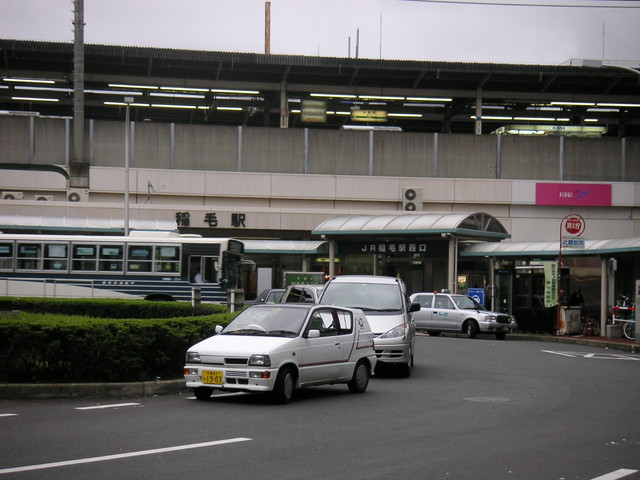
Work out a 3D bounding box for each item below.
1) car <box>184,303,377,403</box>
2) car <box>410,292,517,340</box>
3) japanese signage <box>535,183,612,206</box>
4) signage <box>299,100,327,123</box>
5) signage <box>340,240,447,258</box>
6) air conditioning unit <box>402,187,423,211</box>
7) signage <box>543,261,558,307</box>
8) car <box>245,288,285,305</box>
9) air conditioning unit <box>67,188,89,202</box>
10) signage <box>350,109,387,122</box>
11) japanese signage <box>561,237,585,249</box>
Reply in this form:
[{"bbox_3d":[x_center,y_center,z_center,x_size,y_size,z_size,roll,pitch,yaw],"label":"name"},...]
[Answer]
[{"bbox_3d":[-0.521,1.557,19.655,1.400,1.340,3.200,0,-2,29],"label":"car"},{"bbox_3d":[4.417,2.534,46.640,4.690,1.530,1.700,-1,-3,45],"label":"car"},{"bbox_3d":[11.879,-2.118,65.089,3.765,1.037,0.120,1,-2,-9],"label":"japanese signage"},{"bbox_3d":[-0.333,-6.718,72.638,1.348,1.176,0.220,1,-2,-10],"label":"signage"},{"bbox_3d":[2.852,0.358,53.268,4.463,0.672,0.150,0,-2,25],"label":"signage"},{"bbox_3d":[4.224,-1.746,63.601,0.940,1.237,0.350,1,-2,-10],"label":"air conditioning unit"},{"bbox_3d":[7.847,1.498,47.039,0.525,1.548,0.080,1,-2,-5],"label":"signage"},{"bbox_3d":[-0.735,2.652,50.936,4.650,1.480,1.700,0,-2,11],"label":"car"},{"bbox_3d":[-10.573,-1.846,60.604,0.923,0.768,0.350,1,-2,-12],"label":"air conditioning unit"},{"bbox_3d":[2.615,-6.510,73.152,1.991,0.619,0.220,1,-2,-10],"label":"signage"},{"bbox_3d":[8.624,0.096,47.132,0.810,0.408,0.060,1,-2,-8],"label":"japanese signage"}]

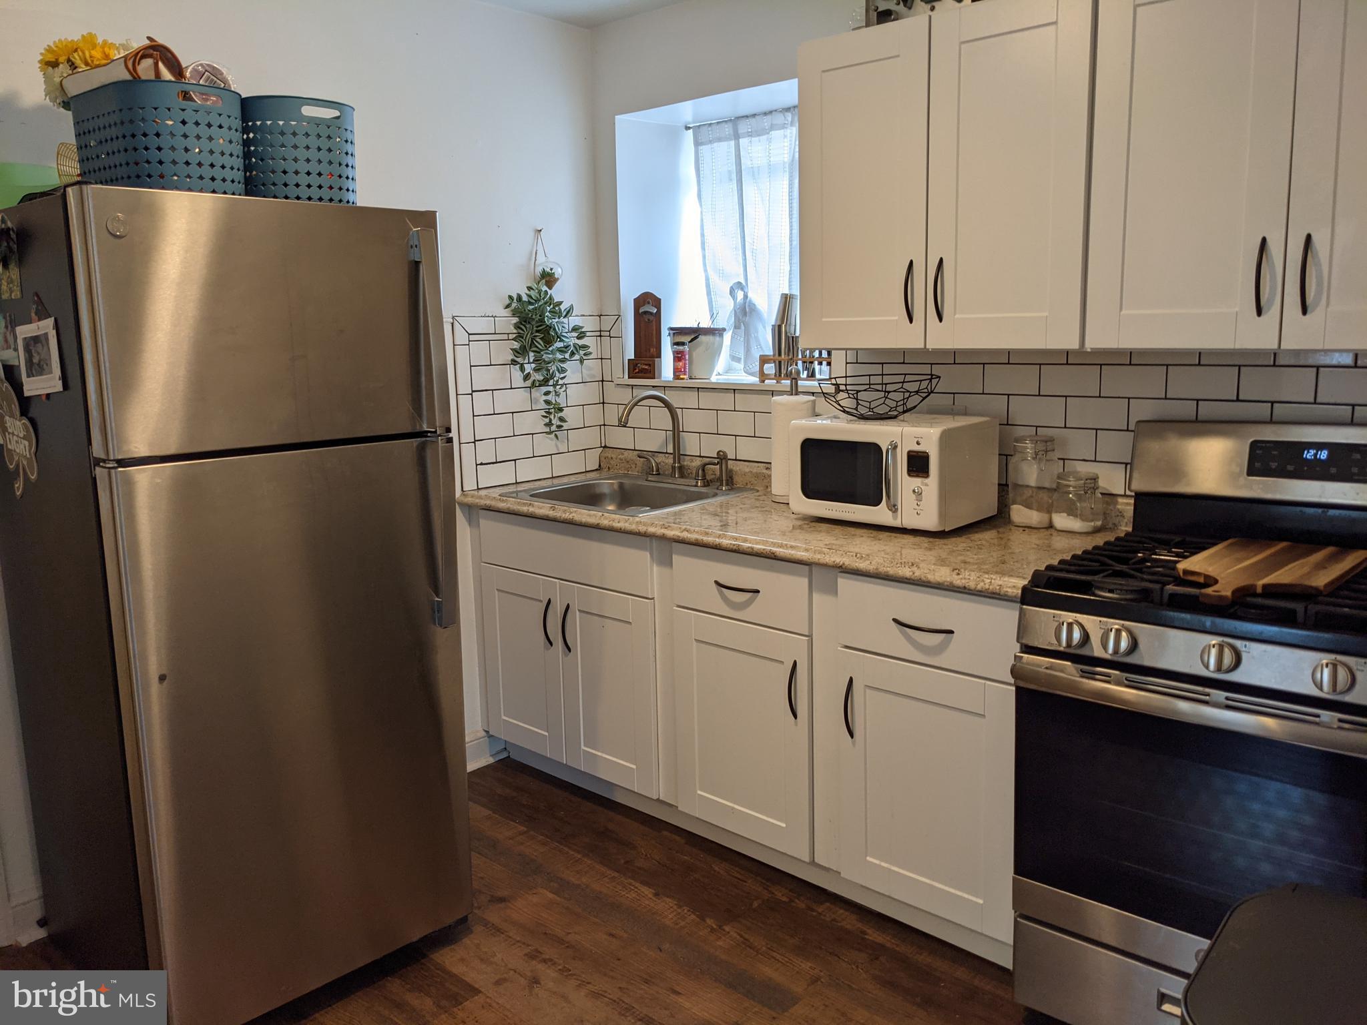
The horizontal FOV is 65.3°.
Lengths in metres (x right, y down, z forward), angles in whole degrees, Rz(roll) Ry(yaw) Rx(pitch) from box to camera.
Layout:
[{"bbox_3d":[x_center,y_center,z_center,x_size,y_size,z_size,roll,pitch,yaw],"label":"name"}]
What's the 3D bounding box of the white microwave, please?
[{"bbox_3d":[0.545,-0.111,2.804,0.450,0.268,0.325,7,13,39],"label":"white microwave"}]

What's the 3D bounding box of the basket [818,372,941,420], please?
[{"bbox_3d":[0.520,-0.303,2.808,0.322,0.107,0.322,-1,10,0],"label":"basket"}]

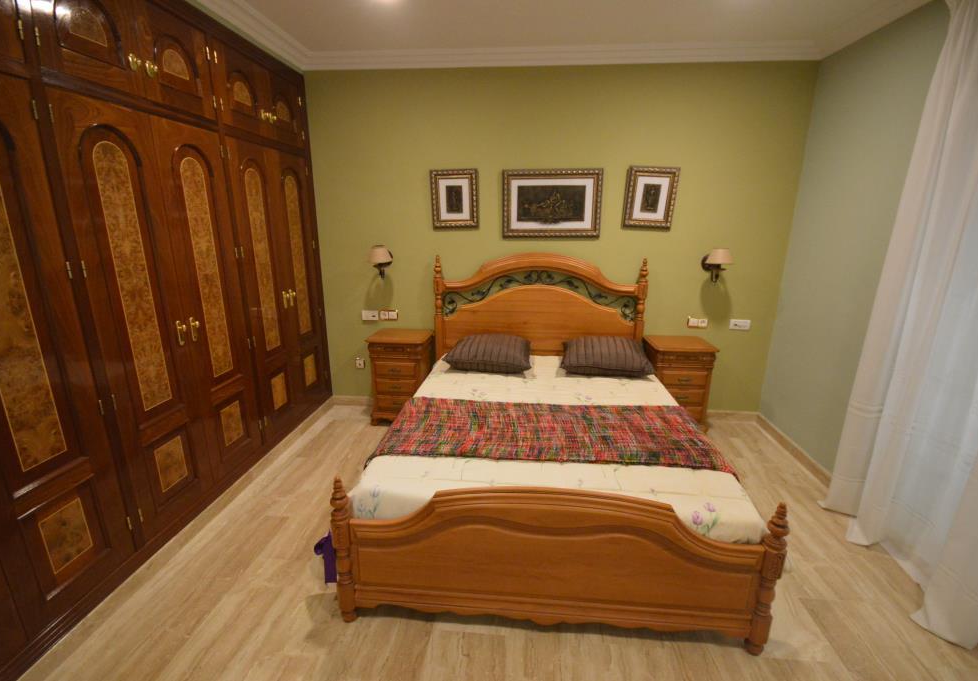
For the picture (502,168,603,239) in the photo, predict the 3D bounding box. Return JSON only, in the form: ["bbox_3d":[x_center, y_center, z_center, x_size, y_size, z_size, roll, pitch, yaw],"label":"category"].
[{"bbox_3d":[0.455,-0.984,3.099,0.705,0.480,0.035,2,15,4],"label":"picture"}]

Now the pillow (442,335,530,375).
[{"bbox_3d":[-0.004,0.086,3.196,0.620,0.160,0.410,2,27,4],"label":"pillow"}]

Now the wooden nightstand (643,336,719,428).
[{"bbox_3d":[1.382,0.361,3.186,0.430,0.680,0.390,2,15,4],"label":"wooden nightstand"}]

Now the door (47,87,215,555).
[{"bbox_3d":[-1.525,-0.046,1.895,0.040,1.820,0.440,2,15,4],"label":"door"}]

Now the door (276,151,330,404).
[{"bbox_3d":[-1.412,-0.426,3.228,0.040,1.810,0.430,2,15,4],"label":"door"}]

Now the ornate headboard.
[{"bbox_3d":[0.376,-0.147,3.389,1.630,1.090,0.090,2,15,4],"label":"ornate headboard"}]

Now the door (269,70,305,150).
[{"bbox_3d":[-1.402,-1.567,2.928,0.040,0.400,0.420,2,15,4],"label":"door"}]

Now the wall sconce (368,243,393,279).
[{"bbox_3d":[-0.816,-0.595,3.221,0.170,0.235,0.210,2,15,4],"label":"wall sconce"}]

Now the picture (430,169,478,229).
[{"bbox_3d":[-0.247,-1.034,3.146,0.343,0.425,0.035,2,15,4],"label":"picture"}]

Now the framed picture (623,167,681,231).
[{"bbox_3d":[1.152,-1.007,3.034,0.343,0.423,0.035,3,15,4],"label":"framed picture"}]

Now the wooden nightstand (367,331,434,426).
[{"bbox_3d":[-0.692,0.300,3.461,0.445,0.700,0.380,2,15,4],"label":"wooden nightstand"}]

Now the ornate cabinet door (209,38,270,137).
[{"bbox_3d":[-1.371,-1.371,2.364,0.035,0.375,0.410,2,15,4],"label":"ornate cabinet door"}]

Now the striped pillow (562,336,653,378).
[{"bbox_3d":[0.834,0.108,3.074,0.600,0.150,0.390,2,25,4],"label":"striped pillow"}]

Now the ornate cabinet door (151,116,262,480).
[{"bbox_3d":[-1.421,-0.153,2.216,0.035,1.765,0.425,2,15,4],"label":"ornate cabinet door"}]

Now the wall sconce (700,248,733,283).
[{"bbox_3d":[1.667,-0.542,3.114,0.195,0.245,0.250,2,15,4],"label":"wall sconce"}]

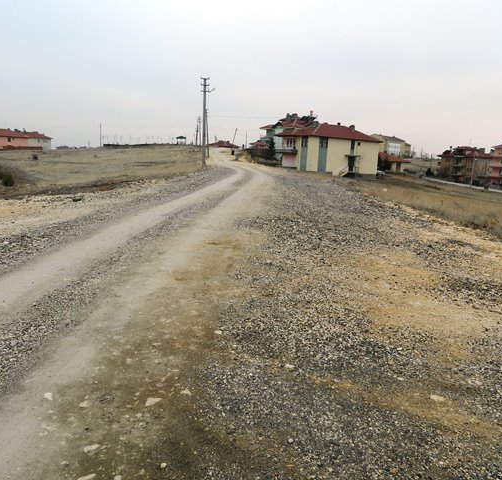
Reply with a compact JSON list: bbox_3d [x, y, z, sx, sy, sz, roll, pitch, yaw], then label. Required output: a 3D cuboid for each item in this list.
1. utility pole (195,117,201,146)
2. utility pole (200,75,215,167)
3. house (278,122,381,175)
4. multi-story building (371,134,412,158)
[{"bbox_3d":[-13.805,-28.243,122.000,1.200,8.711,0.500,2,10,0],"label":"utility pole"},{"bbox_3d":[-4.590,-12.441,49.000,1.400,9.722,0.450,2,10,0],"label":"utility pole"},{"bbox_3d":[12.971,-15.084,77.370,15.500,8.100,9.400,-4,12,-33],"label":"house"},{"bbox_3d":[60.947,-41.435,206.136,20.500,9.800,11.000,-6,13,-40],"label":"multi-story building"}]

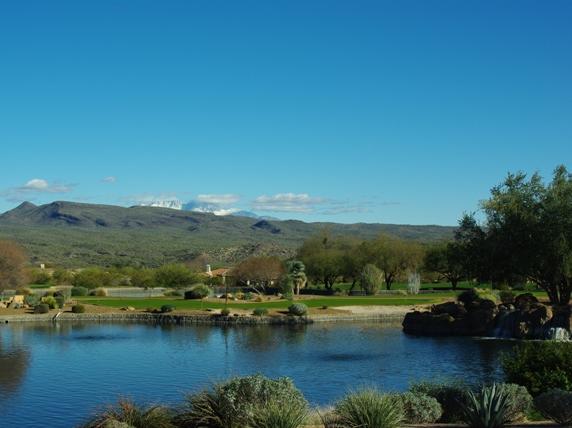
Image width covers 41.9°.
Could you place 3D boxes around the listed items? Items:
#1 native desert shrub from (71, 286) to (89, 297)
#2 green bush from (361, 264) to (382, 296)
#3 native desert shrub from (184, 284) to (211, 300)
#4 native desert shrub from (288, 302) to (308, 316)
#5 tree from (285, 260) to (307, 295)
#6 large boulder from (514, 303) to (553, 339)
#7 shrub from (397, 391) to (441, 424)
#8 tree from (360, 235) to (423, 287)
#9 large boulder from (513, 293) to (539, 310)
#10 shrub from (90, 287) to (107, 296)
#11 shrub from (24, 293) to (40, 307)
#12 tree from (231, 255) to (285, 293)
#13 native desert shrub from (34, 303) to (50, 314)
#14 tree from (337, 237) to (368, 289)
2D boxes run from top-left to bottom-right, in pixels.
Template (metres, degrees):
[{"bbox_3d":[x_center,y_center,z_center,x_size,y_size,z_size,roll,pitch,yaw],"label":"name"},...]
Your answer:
[{"bbox_3d":[-23.764,8.948,86.000,2.071,1.093,1.864,0,-3,0],"label":"native desert shrub"},{"bbox_3d":[8.721,6.712,76.000,2.290,3.150,2.220,0,-2,0],"label":"green bush"},{"bbox_3d":[-7.402,6.565,62.500,2.174,1.338,1.848,0,-3,0],"label":"native desert shrub"},{"bbox_3d":[0.870,6.645,52.000,1.392,0.974,1.322,0,-3,0],"label":"native desert shrub"},{"bbox_3d":[1.164,7.422,87.000,2.445,4.016,2.445,0,-3,0],"label":"tree"},{"bbox_3d":[14.009,6.028,42.300,2.151,2.038,1.828,0,-3,0],"label":"large boulder"},{"bbox_3d":[2.970,4.272,16.500,0.971,0.698,0.923,0,-3,0],"label":"shrub"},{"bbox_3d":[11.116,5.010,78.000,6.680,5.741,6.012,0,-3,0],"label":"tree"},{"bbox_3d":[18.344,6.693,57.000,1.983,1.335,1.686,0,-3,0],"label":"large boulder"},{"bbox_3d":[-21.520,8.948,86.000,1.956,1.093,1.761,0,-3,0],"label":"shrub"},{"bbox_3d":[-24.424,8.286,72.000,1.542,1.253,1.464,0,-3,0],"label":"shrub"},{"bbox_3d":[-2.822,5.941,74.000,5.347,3.862,4.813,0,-3,0],"label":"tree"},{"bbox_3d":[-22.203,8.613,68.000,1.456,0.937,1.310,0,-3,0],"label":"native desert shrub"},{"bbox_3d":[9.055,6.690,101.000,4.460,7.298,4.460,0,-3,0],"label":"tree"}]

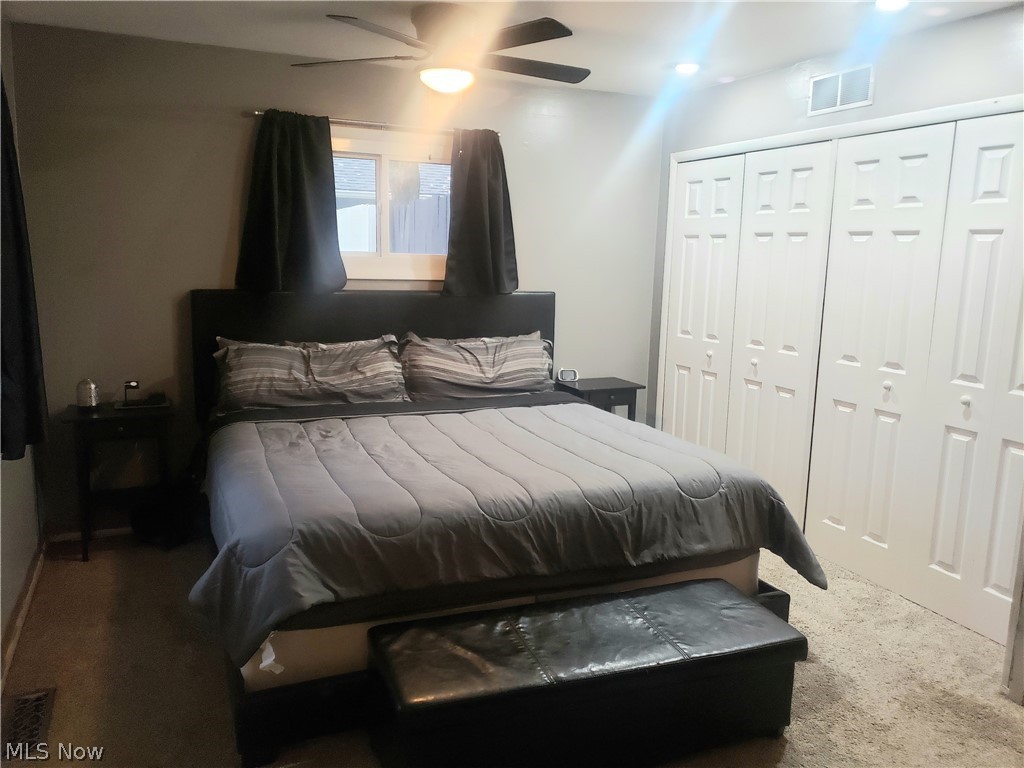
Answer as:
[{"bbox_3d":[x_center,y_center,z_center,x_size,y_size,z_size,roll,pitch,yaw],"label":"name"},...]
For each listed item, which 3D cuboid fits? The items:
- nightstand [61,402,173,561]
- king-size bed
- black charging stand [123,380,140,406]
[{"bbox_3d":[-1.875,0.469,3.719,0.445,0.680,0.360,-3,11,-24],"label":"nightstand"},{"bbox_3d":[-0.296,0.271,3.401,2.070,1.250,2.121,-3,11,-24],"label":"king-size bed"},{"bbox_3d":[-1.838,0.059,3.717,0.090,0.140,0.080,-3,11,-24],"label":"black charging stand"}]

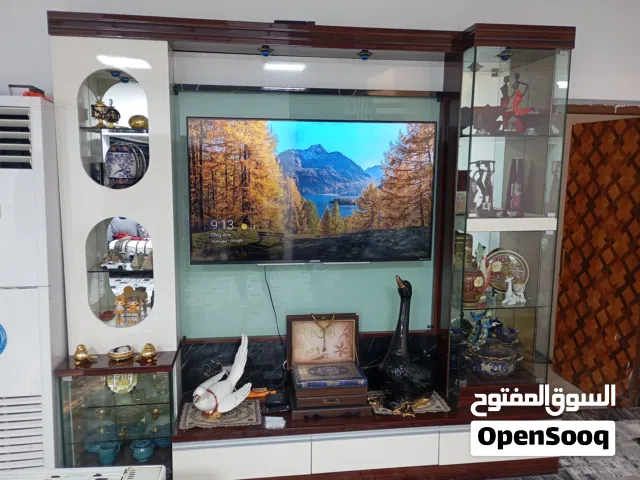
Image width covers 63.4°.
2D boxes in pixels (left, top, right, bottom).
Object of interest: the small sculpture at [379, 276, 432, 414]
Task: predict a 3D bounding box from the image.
[{"bbox_3d":[0.450,0.518,2.643,0.200,0.696,0.290,7,10,38],"label":"small sculpture"}]

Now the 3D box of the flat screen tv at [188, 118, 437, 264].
[{"bbox_3d":[-0.025,-0.240,2.612,1.230,0.711,0.060,-1,9,-8],"label":"flat screen tv"}]

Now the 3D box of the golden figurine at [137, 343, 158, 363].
[{"bbox_3d":[-0.824,0.526,2.438,0.112,0.084,0.070,7,11,33],"label":"golden figurine"}]

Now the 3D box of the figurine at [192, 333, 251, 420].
[{"bbox_3d":[-0.498,0.700,2.610,0.220,0.395,0.310,8,12,38],"label":"figurine"}]

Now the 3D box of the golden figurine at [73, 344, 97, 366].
[{"bbox_3d":[-1.087,0.529,2.401,0.070,0.084,0.115,9,12,40],"label":"golden figurine"}]

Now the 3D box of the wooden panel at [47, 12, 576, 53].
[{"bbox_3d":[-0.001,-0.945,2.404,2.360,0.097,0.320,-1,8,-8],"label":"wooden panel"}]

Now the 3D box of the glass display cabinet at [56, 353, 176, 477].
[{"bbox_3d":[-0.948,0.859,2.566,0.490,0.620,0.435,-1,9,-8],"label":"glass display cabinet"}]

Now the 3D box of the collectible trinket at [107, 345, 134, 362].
[{"bbox_3d":[-0.937,0.529,2.435,0.125,0.054,0.090,-1,8,-8],"label":"collectible trinket"}]

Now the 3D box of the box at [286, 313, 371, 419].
[{"bbox_3d":[0.047,0.652,2.737,0.410,0.455,0.300,-1,9,-8],"label":"box"}]

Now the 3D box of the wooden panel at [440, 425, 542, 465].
[{"bbox_3d":[0.901,1.033,2.646,0.620,0.195,0.030,0,8,-8],"label":"wooden panel"}]

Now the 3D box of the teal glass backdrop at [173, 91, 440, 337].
[{"bbox_3d":[-0.046,-0.113,2.710,1.356,1.259,0.040,-1,8,-8],"label":"teal glass backdrop"}]

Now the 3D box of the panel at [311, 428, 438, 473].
[{"bbox_3d":[0.276,1.034,2.546,0.638,0.191,0.025,-1,8,-8],"label":"panel"}]

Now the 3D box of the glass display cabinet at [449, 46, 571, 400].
[{"bbox_3d":[0.955,-0.071,2.791,0.494,1.769,0.333,0,8,-8],"label":"glass display cabinet"}]

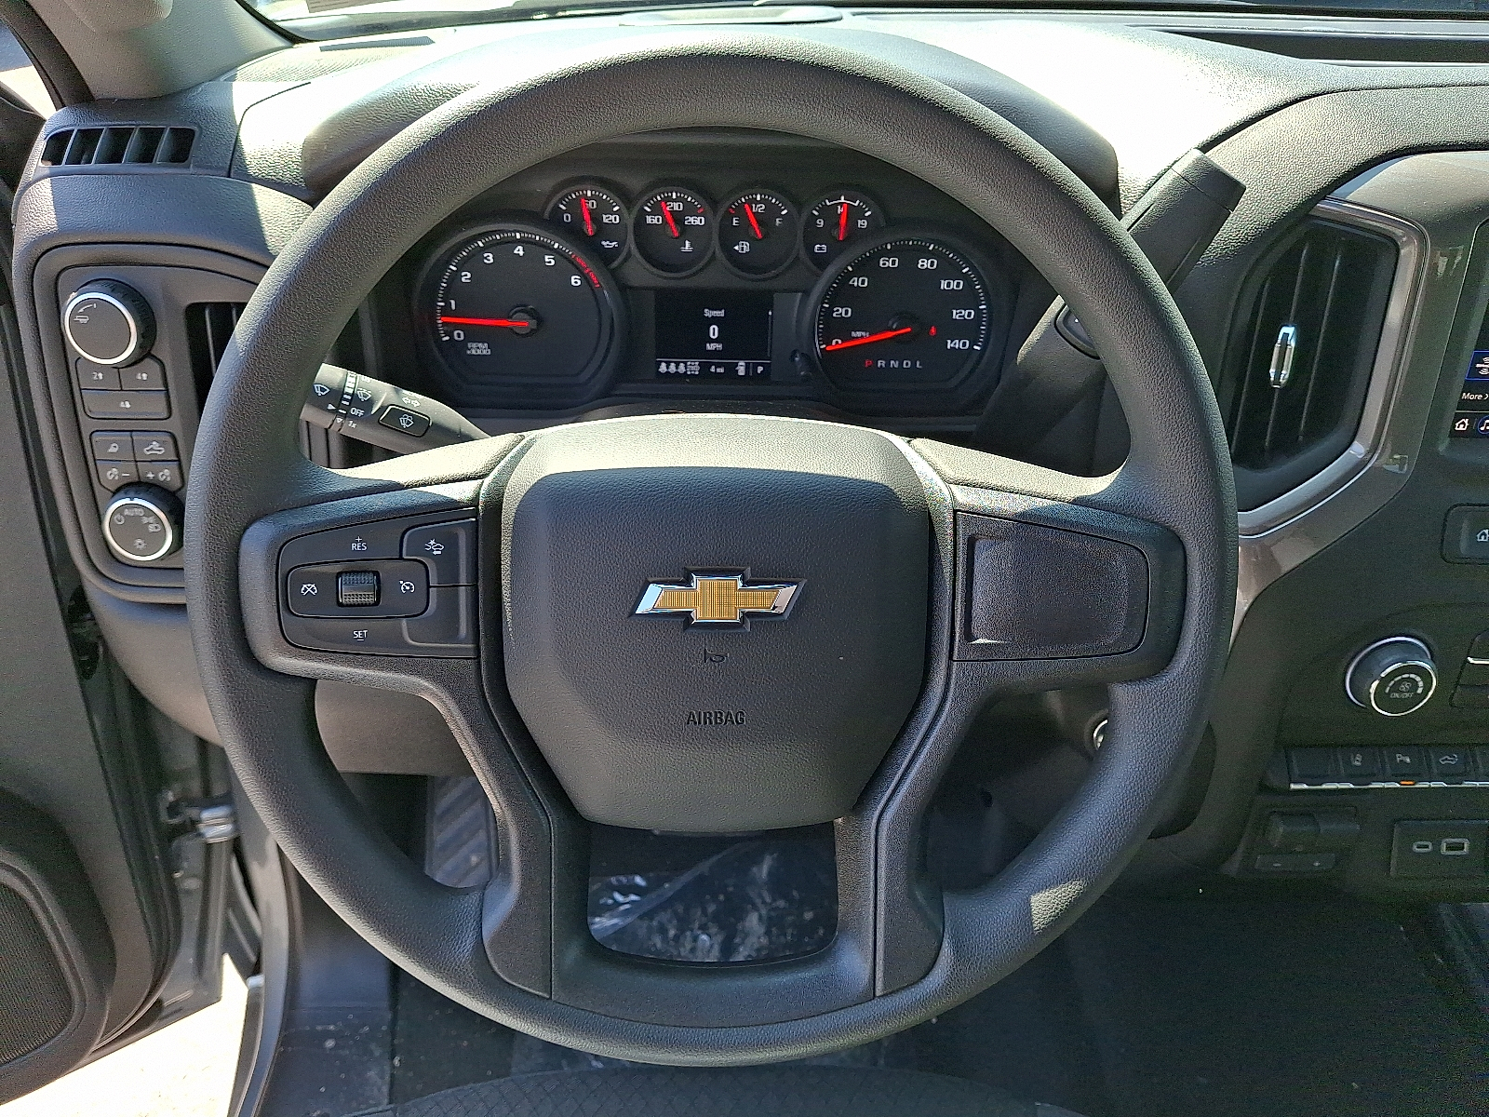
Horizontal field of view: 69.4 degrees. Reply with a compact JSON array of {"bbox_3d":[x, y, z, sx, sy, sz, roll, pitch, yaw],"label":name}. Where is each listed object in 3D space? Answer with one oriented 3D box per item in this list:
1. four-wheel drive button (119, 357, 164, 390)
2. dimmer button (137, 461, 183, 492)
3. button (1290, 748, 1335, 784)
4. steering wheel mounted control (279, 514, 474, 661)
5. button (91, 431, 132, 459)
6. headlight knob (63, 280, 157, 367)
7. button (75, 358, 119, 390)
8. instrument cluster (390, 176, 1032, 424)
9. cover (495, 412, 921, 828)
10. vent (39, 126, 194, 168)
[{"bbox_3d":[-0.332,-0.102,0.594,0.024,0.019,0.008,0,19,0],"label":"four-wheel drive button"},{"bbox_3d":[-0.322,-0.046,0.594,0.025,0.017,0.008,-1,24,-2],"label":"dimmer button"},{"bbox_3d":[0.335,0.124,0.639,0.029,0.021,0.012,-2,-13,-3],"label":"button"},{"bbox_3d":[-0.141,0.010,0.416,0.075,0.054,0.022,0,8,0],"label":"steering wheel mounted control"},{"bbox_3d":[-0.356,-0.064,0.607,0.022,0.016,0.008,0,19,0],"label":"button"},{"bbox_3d":[-0.327,-0.119,0.552,0.045,0.045,0.016,-1,24,-2],"label":"headlight knob"},{"bbox_3d":[-0.341,-0.099,0.571,0.021,0.017,0.008,-1,24,-2],"label":"button"},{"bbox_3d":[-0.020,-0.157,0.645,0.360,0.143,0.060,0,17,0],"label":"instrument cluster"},{"bbox_3d":[-0.011,0.026,0.416,0.161,0.160,0.050,0,8,0],"label":"cover"},{"bbox_3d":[-0.327,-0.212,0.568,0.079,0.020,0.026,0,70,0],"label":"vent"}]

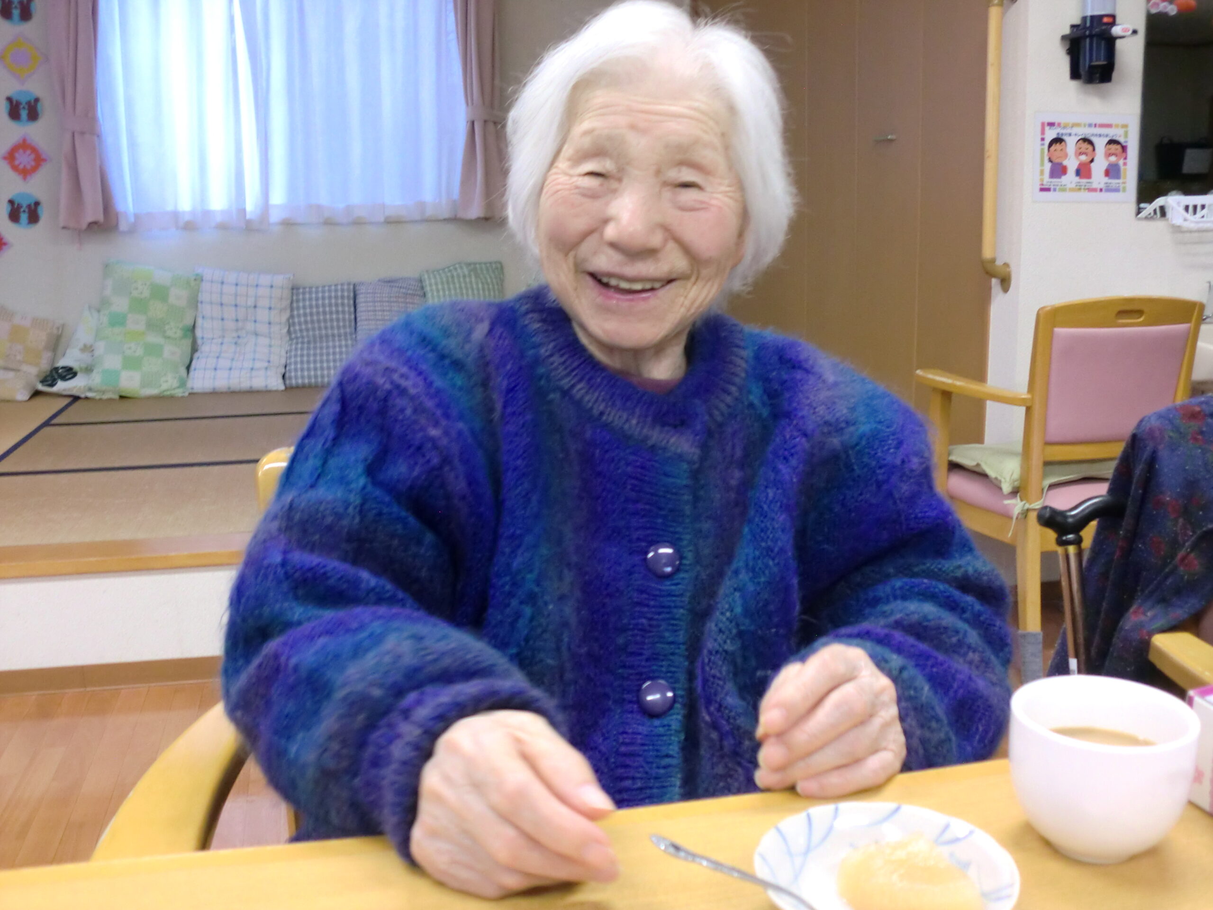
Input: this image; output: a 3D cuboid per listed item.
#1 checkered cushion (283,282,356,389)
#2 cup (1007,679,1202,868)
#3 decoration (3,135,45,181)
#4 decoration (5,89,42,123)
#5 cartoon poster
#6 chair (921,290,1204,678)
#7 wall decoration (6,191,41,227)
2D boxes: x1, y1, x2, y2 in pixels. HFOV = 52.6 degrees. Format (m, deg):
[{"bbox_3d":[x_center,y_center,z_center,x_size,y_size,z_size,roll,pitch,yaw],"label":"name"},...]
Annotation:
[{"bbox_3d":[-1.215,-0.505,5.162,0.330,0.450,0.120,-3,0,-12],"label":"checkered cushion"},{"bbox_3d":[0.270,0.177,0.675,0.103,0.080,0.103,0,12,0],"label":"cup"},{"bbox_3d":[-2.336,-1.194,4.919,0.182,0.200,0.010,-3,12,-12],"label":"decoration"},{"bbox_3d":[-2.325,-1.387,4.886,0.142,0.140,0.010,-3,12,-12],"label":"decoration"},{"bbox_3d":[1.169,-0.725,2.986,0.293,0.211,0.008,-3,12,-12],"label":"cartoon poster"},{"bbox_3d":[1.005,0.056,2.776,0.480,0.820,0.520,-5,12,-19],"label":"chair"},{"bbox_3d":[-2.352,-0.995,4.954,0.142,0.140,0.010,-3,12,-12],"label":"wall decoration"}]

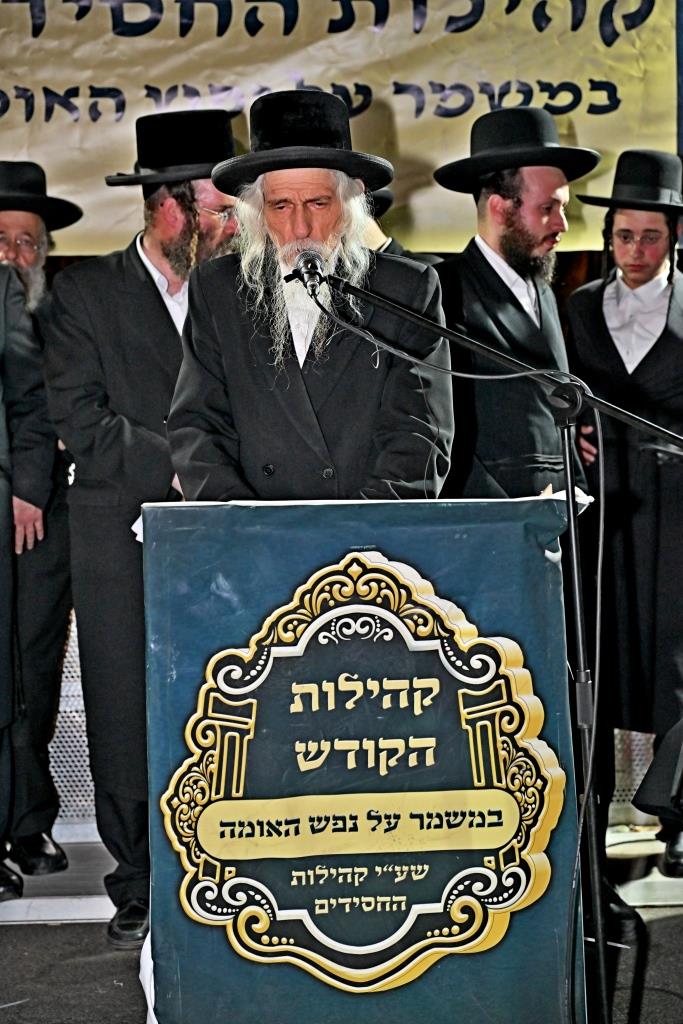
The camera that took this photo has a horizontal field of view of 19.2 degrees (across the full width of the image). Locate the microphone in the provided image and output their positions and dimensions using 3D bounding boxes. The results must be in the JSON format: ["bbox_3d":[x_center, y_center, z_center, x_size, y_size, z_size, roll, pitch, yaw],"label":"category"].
[{"bbox_3d":[-0.051,-0.399,3.450,0.052,0.052,0.165,-2,30,-3],"label":"microphone"}]

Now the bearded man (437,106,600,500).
[{"bbox_3d":[0.342,0.030,4.300,0.380,1.780,0.520,0,2,38],"label":"bearded man"}]

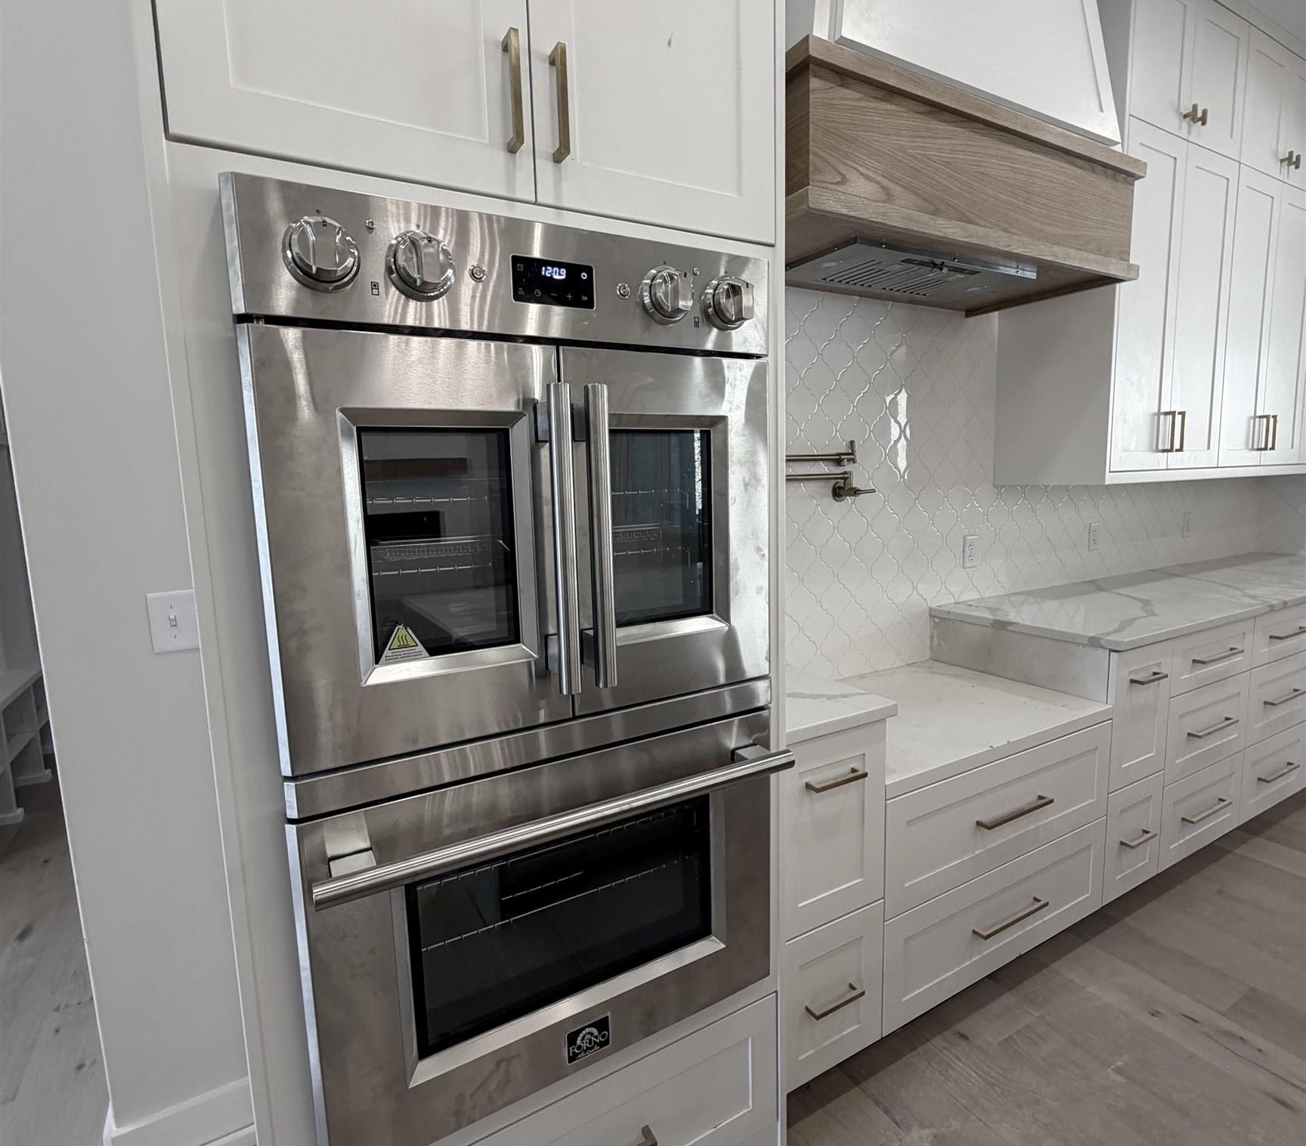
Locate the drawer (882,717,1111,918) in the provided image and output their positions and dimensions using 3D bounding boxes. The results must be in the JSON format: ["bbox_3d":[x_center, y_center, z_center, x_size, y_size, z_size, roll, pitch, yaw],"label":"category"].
[{"bbox_3d":[0.804,0.583,2.018,0.927,0.292,0.525,-6,9,-30],"label":"drawer"}]

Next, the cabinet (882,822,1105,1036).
[{"bbox_3d":[0.797,0.870,2.086,0.932,0.286,0.580,-6,9,-30],"label":"cabinet"}]

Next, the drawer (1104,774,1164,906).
[{"bbox_3d":[1.315,0.766,2.330,0.328,0.339,0.555,-6,9,-30],"label":"drawer"}]

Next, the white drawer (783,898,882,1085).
[{"bbox_3d":[0.268,0.898,1.741,0.321,0.350,0.525,-6,9,-30],"label":"white drawer"}]

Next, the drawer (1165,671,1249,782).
[{"bbox_3d":[1.707,0.476,2.461,0.545,0.283,0.445,-6,9,-30],"label":"drawer"}]

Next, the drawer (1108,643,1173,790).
[{"bbox_3d":[1.332,0.391,2.231,0.328,0.422,0.445,-6,9,-30],"label":"drawer"}]

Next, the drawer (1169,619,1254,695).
[{"bbox_3d":[1.721,0.247,2.518,0.568,0.186,0.520,-6,9,-30],"label":"drawer"}]

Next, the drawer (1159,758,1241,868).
[{"bbox_3d":[1.727,0.771,2.619,0.568,0.290,0.580,-6,9,-30],"label":"drawer"}]

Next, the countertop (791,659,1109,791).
[{"bbox_3d":[0.615,0.326,1.913,1.185,0.218,0.632,-6,9,-30],"label":"countertop"}]

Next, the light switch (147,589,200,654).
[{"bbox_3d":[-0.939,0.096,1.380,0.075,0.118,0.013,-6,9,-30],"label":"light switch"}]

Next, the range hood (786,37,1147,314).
[{"bbox_3d":[0.714,-0.965,1.918,1.253,0.312,0.532,-6,9,-30],"label":"range hood"}]

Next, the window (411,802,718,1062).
[{"bbox_3d":[-0.122,0.535,1.120,0.510,0.275,0.035,-6,9,-30],"label":"window"}]

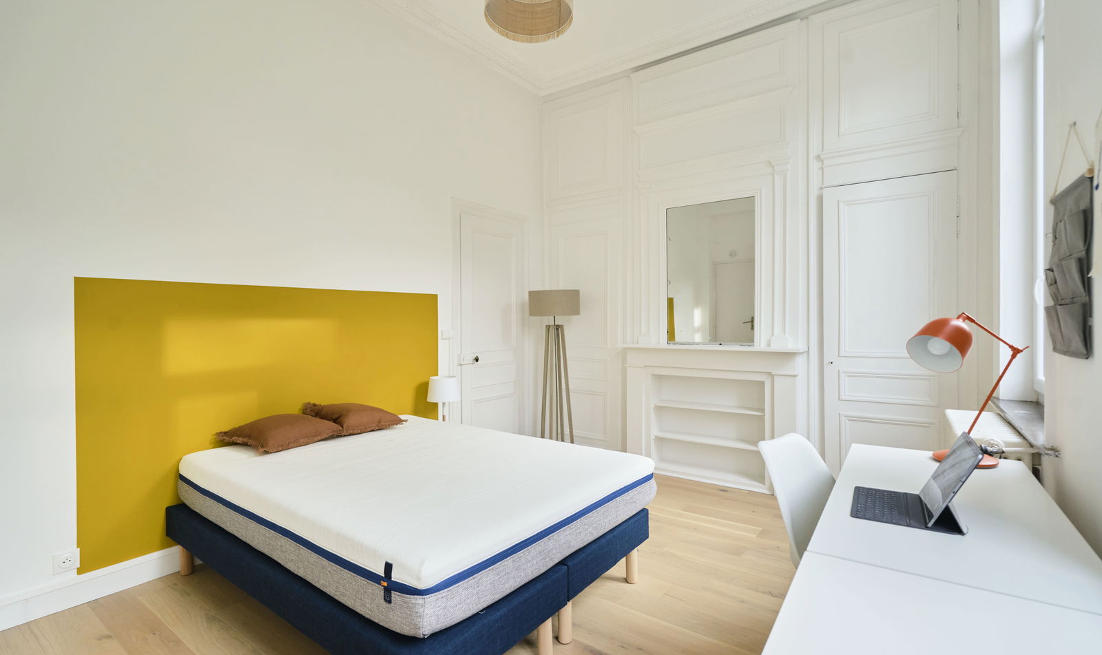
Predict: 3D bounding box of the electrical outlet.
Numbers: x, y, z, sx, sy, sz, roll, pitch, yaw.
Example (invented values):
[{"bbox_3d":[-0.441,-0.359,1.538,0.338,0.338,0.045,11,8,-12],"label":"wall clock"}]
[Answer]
[{"bbox_3d":[-2.149,1.042,2.175,0.014,0.085,0.084,-1,0,38],"label":"electrical outlet"}]

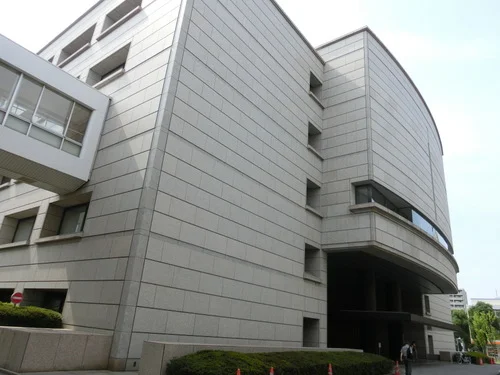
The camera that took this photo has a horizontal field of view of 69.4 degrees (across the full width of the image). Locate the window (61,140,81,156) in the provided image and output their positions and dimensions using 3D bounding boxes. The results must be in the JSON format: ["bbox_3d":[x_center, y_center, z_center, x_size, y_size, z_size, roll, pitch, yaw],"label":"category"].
[{"bbox_3d":[-7.955,-1.740,16.165,0.070,0.540,0.830,-11,-27,37],"label":"window"}]

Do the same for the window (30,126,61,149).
[{"bbox_3d":[-8.660,-2.120,15.340,0.070,0.540,1.280,-11,-27,37],"label":"window"}]

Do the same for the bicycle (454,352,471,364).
[{"bbox_3d":[20.996,16.887,35.621,1.650,1.020,0.550,10,-22,-13],"label":"bicycle"}]

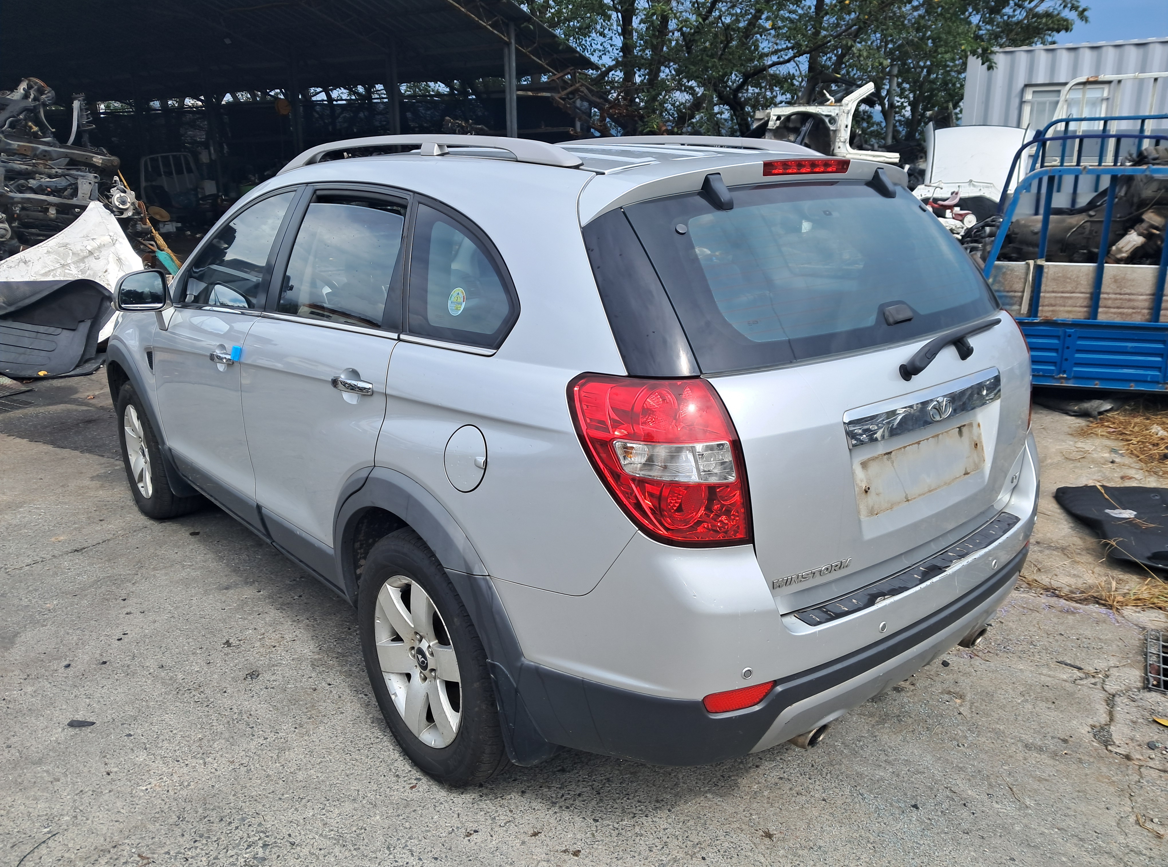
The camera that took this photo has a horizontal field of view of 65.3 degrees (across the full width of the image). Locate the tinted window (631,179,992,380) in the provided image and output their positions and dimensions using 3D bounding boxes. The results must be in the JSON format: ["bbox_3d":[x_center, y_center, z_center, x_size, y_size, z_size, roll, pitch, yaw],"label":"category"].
[{"bbox_3d":[0.614,-0.398,2.227,1.210,0.465,0.080,-14,-18,-38],"label":"tinted window"}]

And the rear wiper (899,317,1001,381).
[{"bbox_3d":[0.861,-0.197,2.099,0.460,0.100,0.085,-14,19,-37],"label":"rear wiper"}]

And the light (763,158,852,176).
[{"bbox_3d":[0.543,-0.642,2.200,0.335,0.038,0.045,-14,19,-37],"label":"light"}]

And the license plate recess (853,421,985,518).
[{"bbox_3d":[0.797,0.076,2.144,0.540,0.130,0.030,-14,13,-38],"label":"license plate recess"}]

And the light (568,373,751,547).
[{"bbox_3d":[0.144,0.050,1.792,0.280,0.355,0.290,-14,20,-38],"label":"light"}]

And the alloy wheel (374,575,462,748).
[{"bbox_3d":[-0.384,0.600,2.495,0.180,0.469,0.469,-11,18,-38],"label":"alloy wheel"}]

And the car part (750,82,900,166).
[{"bbox_3d":[3.035,-3.876,11.500,1.850,1.050,0.550,2,15,12],"label":"car part"}]

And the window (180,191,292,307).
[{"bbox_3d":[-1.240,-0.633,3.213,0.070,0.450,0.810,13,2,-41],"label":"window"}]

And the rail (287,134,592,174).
[{"bbox_3d":[-0.579,-0.844,2.747,0.090,0.120,1.830,-14,20,-38],"label":"rail"}]

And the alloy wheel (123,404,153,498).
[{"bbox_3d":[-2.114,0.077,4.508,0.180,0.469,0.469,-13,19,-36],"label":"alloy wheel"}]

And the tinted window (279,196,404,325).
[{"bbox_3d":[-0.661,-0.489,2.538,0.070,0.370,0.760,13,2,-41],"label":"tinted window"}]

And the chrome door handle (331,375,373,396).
[{"bbox_3d":[-0.587,-0.120,2.305,0.048,0.043,0.215,-14,19,-37],"label":"chrome door handle"}]

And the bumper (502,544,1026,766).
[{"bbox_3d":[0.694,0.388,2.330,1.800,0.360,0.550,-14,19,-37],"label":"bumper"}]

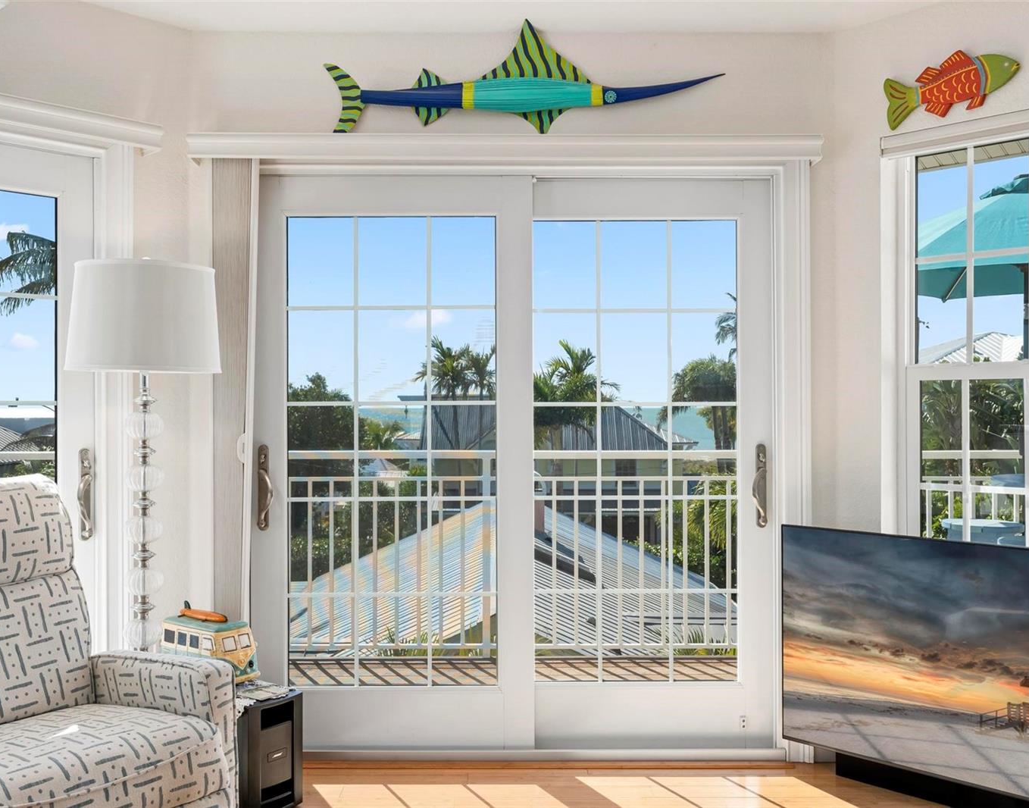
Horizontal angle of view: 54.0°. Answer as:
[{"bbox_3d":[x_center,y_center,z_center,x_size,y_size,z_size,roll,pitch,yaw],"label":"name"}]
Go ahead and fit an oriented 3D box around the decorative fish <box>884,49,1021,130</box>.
[{"bbox_3d":[1.326,-0.970,3.083,0.412,0.204,0.035,0,0,45],"label":"decorative fish"}]

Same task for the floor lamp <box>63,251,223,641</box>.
[{"bbox_3d":[-1.043,0.396,2.850,0.413,1.610,0.413,0,0,0],"label":"floor lamp"}]

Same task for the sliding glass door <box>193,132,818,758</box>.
[{"bbox_3d":[-0.029,0.165,3.370,2.040,2.070,0.190,0,0,0],"label":"sliding glass door"}]

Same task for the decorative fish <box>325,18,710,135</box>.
[{"bbox_3d":[0.032,-1.055,3.280,1.300,0.370,0.100,0,0,0],"label":"decorative fish"}]

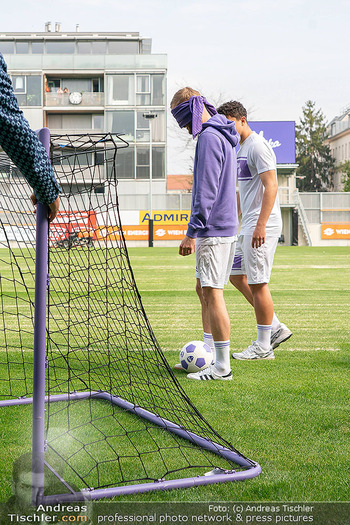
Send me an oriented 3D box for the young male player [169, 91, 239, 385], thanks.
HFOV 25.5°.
[{"bbox_3d":[0.204,-0.192,4.916,0.450,1.833,0.500,0,3,8],"label":"young male player"}]

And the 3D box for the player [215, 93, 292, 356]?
[{"bbox_3d":[0.583,-0.237,5.625,0.550,1.861,0.520,-1,3,-20],"label":"player"}]

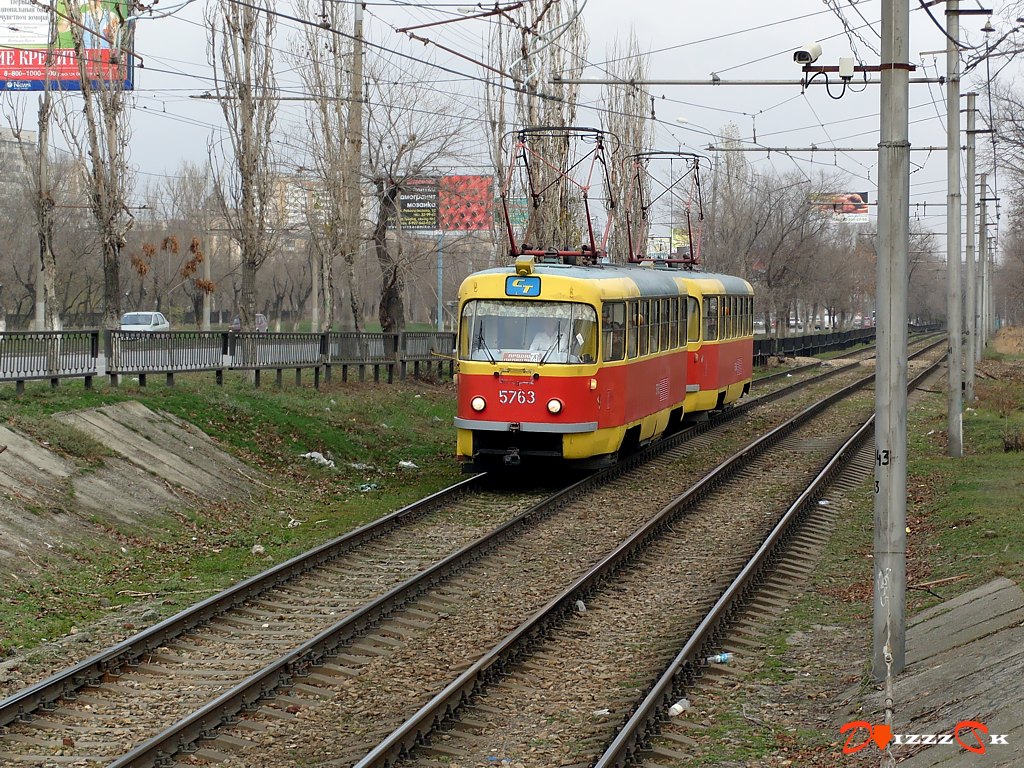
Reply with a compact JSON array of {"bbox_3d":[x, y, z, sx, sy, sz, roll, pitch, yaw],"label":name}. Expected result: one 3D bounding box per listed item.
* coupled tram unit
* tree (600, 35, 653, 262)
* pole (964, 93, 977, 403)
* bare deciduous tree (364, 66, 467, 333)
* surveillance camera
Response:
[{"bbox_3d":[2.797,-0.659,52.137,2.470,3.120,28.000,1,2,11],"label":"coupled tram unit"},{"bbox_3d":[4.463,-7.249,98.000,2.100,12.800,2.100,1,1,11],"label":"tree"},{"bbox_3d":[12.043,-3.583,66.000,0.250,8.150,0.250,1,1,11],"label":"pole"},{"bbox_3d":[-2.443,-4.201,65.000,2.800,8.100,2.700,1,1,11],"label":"bare deciduous tree"},{"bbox_3d":[2.374,-2.655,20.200,0.140,0.118,0.350,1,14,22],"label":"surveillance camera"}]

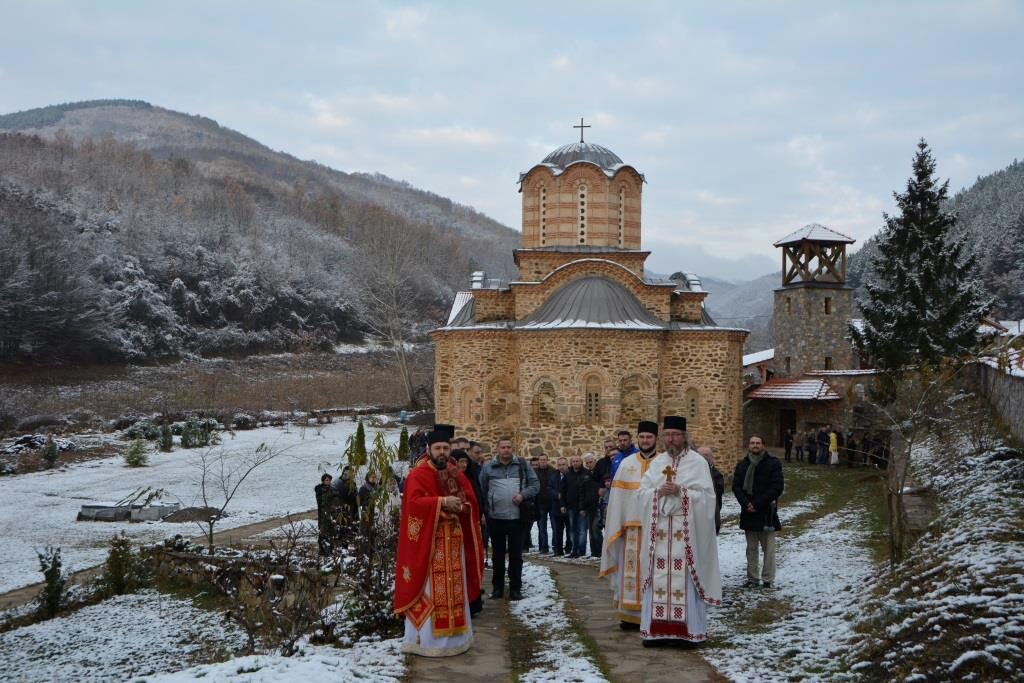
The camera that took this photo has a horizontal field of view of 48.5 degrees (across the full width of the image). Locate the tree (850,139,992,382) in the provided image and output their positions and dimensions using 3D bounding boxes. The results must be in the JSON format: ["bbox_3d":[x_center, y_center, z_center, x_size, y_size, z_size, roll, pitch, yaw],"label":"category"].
[{"bbox_3d":[23.000,-3.500,64.000,7.900,15.600,7.900,1,0,0],"label":"tree"}]

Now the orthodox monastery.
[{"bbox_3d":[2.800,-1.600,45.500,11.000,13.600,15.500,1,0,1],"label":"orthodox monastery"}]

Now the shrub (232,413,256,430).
[{"bbox_3d":[-18.807,5.624,80.000,1.700,1.270,1.500,1,0,0],"label":"shrub"}]

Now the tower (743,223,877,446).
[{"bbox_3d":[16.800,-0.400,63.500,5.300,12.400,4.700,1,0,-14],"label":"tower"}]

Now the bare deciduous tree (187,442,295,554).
[{"bbox_3d":[-4.939,2.856,20.700,1.950,2.030,1.700,1,0,0],"label":"bare deciduous tree"}]

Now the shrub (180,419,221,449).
[{"bbox_3d":[-17.520,5.174,64.000,2.200,1.680,1.800,1,0,0],"label":"shrub"}]

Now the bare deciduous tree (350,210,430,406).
[{"bbox_3d":[-11.532,-3.132,108.000,7.600,18.600,7.200,1,0,0],"label":"bare deciduous tree"}]

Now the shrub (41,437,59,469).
[{"bbox_3d":[-21.113,5.073,52.000,0.820,1.460,0.820,1,0,0],"label":"shrub"}]

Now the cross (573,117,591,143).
[{"bbox_3d":[2.788,-8.384,45.000,0.690,1.030,0.080,1,0,1],"label":"cross"}]

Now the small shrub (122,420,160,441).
[{"bbox_3d":[-22.792,5.475,70.000,2.300,1.250,1.800,1,0,0],"label":"small shrub"}]

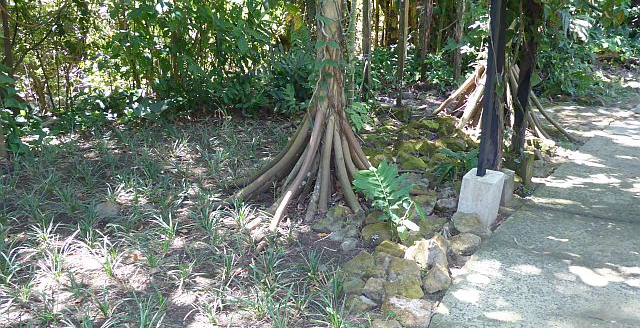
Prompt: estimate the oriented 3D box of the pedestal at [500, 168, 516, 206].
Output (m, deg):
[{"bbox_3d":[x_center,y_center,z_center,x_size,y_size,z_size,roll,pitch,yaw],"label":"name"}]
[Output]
[{"bbox_3d":[1.473,0.159,5.137,0.206,0.283,0.206,10,19,31],"label":"pedestal"}]

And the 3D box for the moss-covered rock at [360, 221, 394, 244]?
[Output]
[{"bbox_3d":[0.402,0.464,4.345,0.237,0.113,0.185,0,16,0],"label":"moss-covered rock"}]

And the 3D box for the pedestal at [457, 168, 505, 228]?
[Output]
[{"bbox_3d":[1.214,0.247,4.733,0.242,0.361,0.242,10,19,31],"label":"pedestal"}]

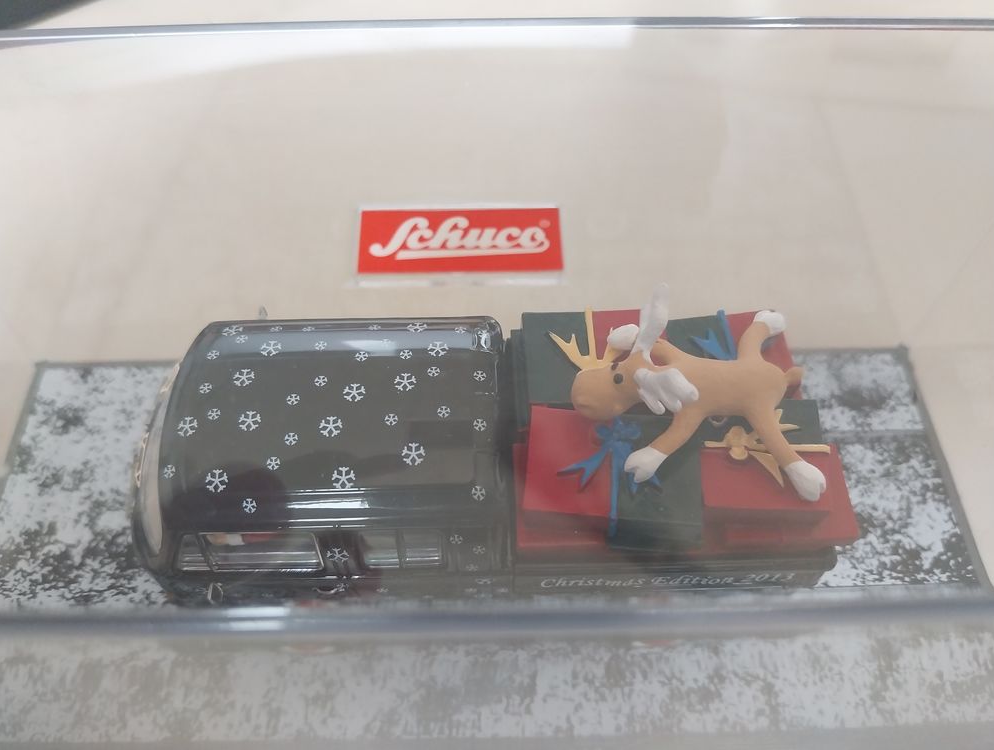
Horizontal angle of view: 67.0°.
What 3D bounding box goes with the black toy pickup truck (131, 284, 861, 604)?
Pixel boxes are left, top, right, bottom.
[{"bbox_3d":[-0.004,0.012,0.117,0.103,0.051,0.047,-1,58,-1],"label":"black toy pickup truck"}]

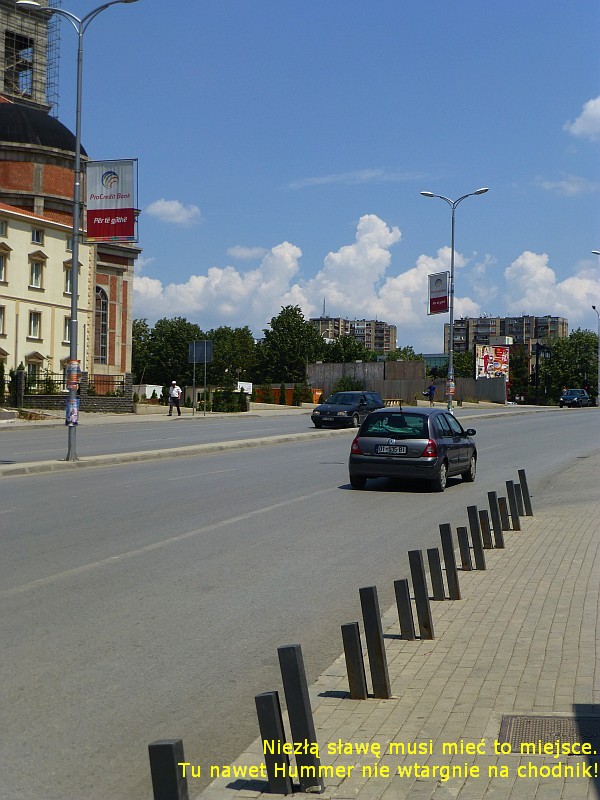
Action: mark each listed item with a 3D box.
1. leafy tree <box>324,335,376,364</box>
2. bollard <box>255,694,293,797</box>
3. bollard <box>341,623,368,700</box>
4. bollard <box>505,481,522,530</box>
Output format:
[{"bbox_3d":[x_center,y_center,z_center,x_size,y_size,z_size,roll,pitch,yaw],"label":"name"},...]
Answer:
[{"bbox_3d":[3.768,-2.360,95.000,4.263,5.252,4.300,1,-2,0],"label":"leafy tree"},{"bbox_3d":[-0.110,1.470,5.340,0.080,0.418,0.080,-10,-5,14],"label":"bollard"},{"bbox_3d":[0.297,1.421,6.800,0.080,0.410,0.080,-7,0,14],"label":"bollard"},{"bbox_3d":[2.568,1.261,14.994,0.082,0.600,0.082,-9,-3,15],"label":"bollard"}]

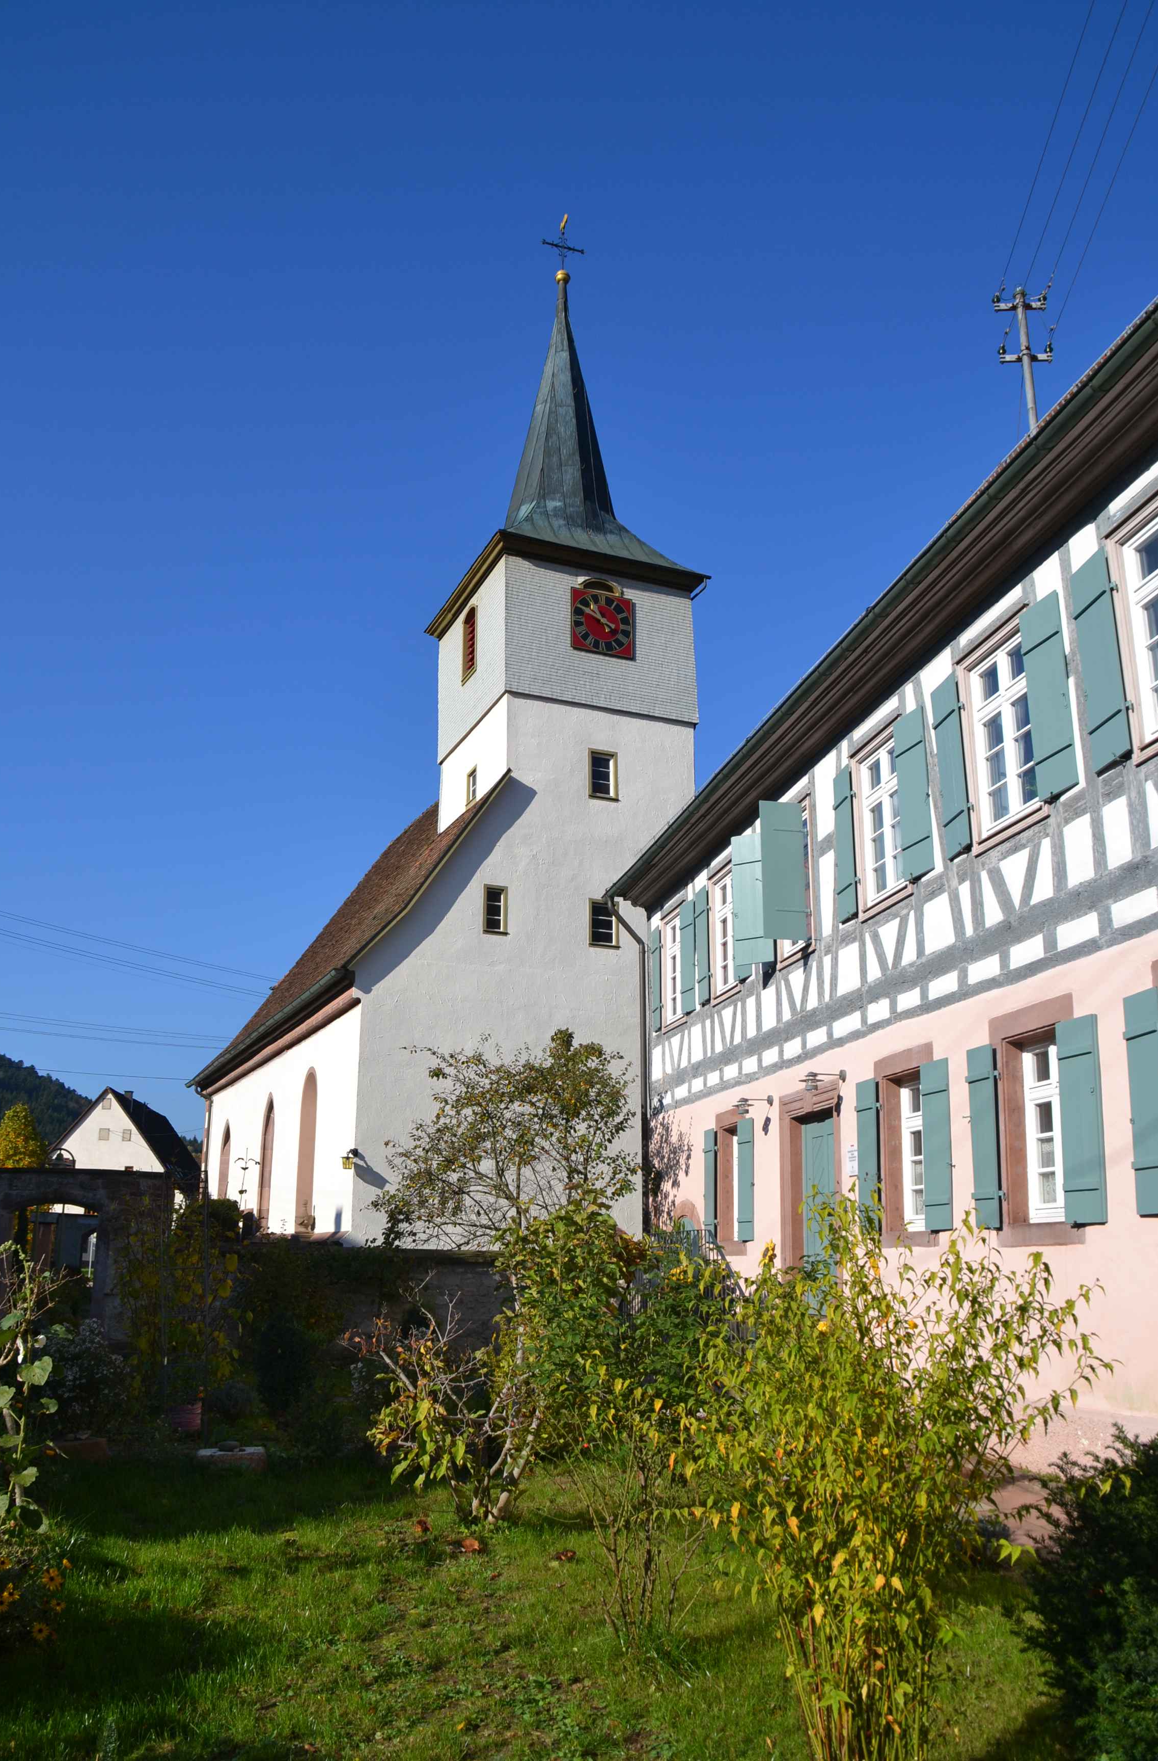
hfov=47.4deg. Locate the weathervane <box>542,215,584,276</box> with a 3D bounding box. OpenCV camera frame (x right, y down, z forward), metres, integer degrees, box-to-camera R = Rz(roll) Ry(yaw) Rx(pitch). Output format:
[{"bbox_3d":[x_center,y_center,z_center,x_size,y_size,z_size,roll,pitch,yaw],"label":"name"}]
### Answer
[{"bbox_3d":[-0.435,-17.819,37.089,1.300,2.150,0.400,7,-17,-22],"label":"weathervane"}]

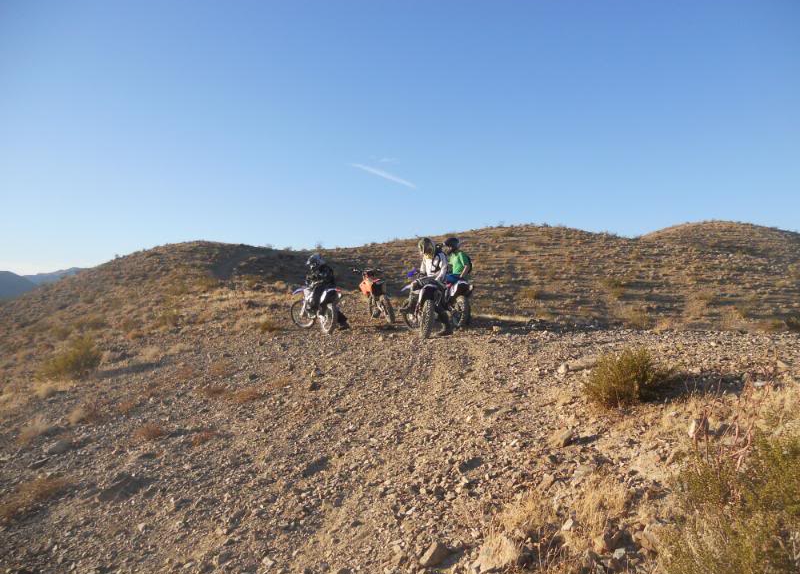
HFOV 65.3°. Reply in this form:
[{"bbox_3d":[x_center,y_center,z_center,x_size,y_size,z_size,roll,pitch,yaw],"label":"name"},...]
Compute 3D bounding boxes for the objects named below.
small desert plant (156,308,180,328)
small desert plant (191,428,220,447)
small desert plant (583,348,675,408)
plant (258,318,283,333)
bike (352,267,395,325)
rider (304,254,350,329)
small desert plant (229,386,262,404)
[{"bbox_3d":[-6.121,0.806,16.500,0.616,0.487,0.571,0,-1,0],"label":"small desert plant"},{"bbox_3d":[-1.668,1.290,5.350,0.249,0.158,0.231,0,-1,0],"label":"small desert plant"},{"bbox_3d":[2.270,0.894,6.200,0.900,0.580,0.800,0,0,0],"label":"small desert plant"},{"bbox_3d":[-2.885,0.858,13.900,0.520,0.350,0.470,0,0,0],"label":"plant"},{"bbox_3d":[-0.560,0.180,14.000,0.800,1.200,2.100,-14,5,-19],"label":"bike"},{"bbox_3d":[-1.569,0.098,13.600,0.850,1.650,0.750,0,0,25],"label":"rider"},{"bbox_3d":[-1.684,1.171,6.800,0.359,0.180,0.333,0,-1,0],"label":"small desert plant"}]

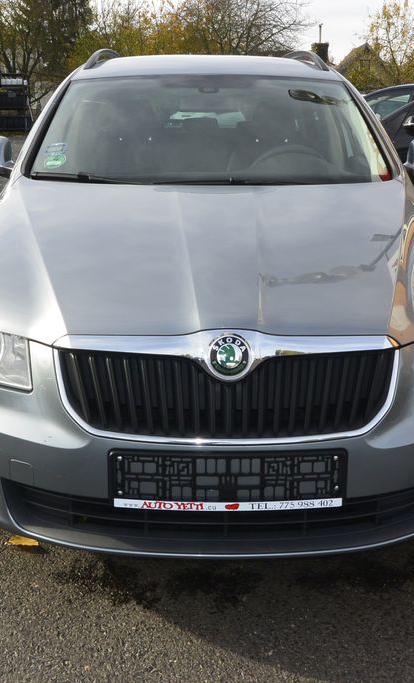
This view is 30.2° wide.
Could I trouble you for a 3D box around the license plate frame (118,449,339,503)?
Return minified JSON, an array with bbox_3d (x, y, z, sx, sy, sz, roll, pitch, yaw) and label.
[{"bbox_3d":[0.046,0.299,1.712,0.525,0.120,0.028,0,9,-1],"label":"license plate frame"}]

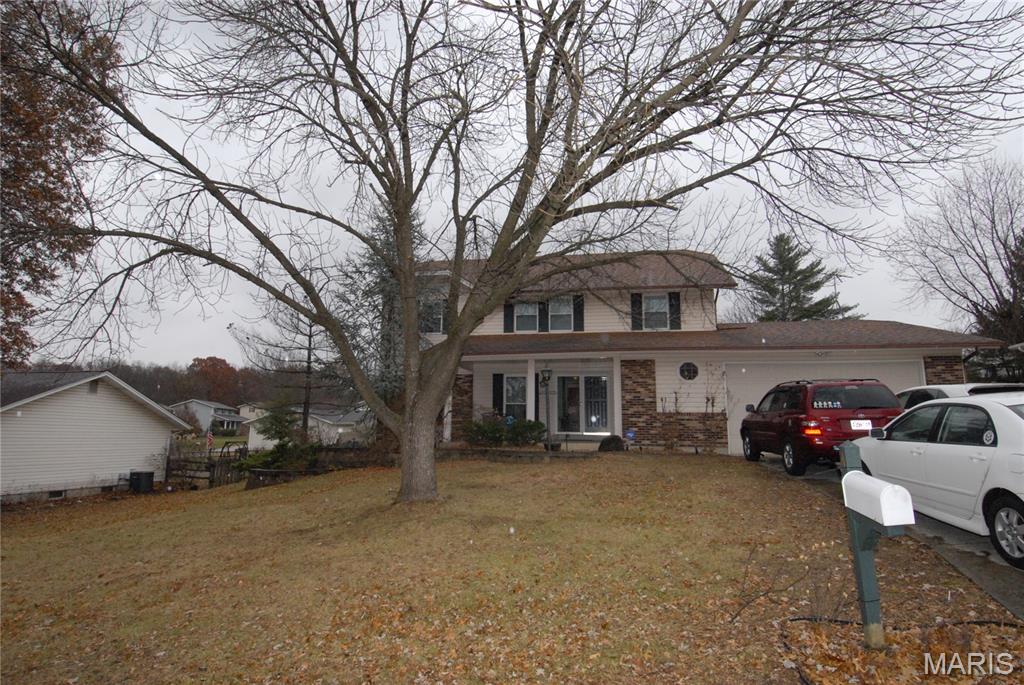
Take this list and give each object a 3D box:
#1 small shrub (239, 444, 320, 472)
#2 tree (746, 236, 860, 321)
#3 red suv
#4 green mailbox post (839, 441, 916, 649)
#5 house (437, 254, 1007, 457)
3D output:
[{"bbox_3d":[-7.217,3.576,16.654,2.400,0.950,1.700,0,-8,0],"label":"small shrub"},{"bbox_3d":[17.696,-0.327,33.415,7.500,13.200,7.500,0,-8,0],"label":"tree"},{"bbox_3d":[6.270,1.770,11.400,1.830,1.730,4.690,-1,-9,9],"label":"red suv"},{"bbox_3d":[2.350,1.300,3.460,0.180,1.320,0.600,-1,-9,8],"label":"green mailbox post"},{"bbox_3d":[4.387,-0.018,20.286,17.300,7.700,11.200,-1,-9,9],"label":"house"}]

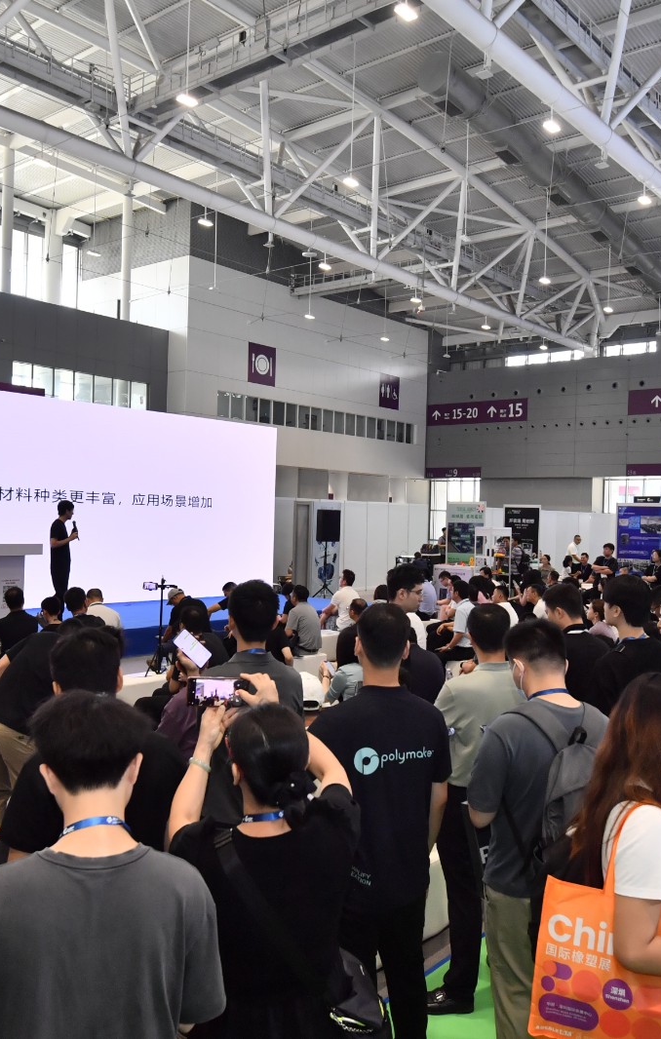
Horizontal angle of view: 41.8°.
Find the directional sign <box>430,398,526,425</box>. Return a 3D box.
[{"bbox_3d":[13.472,-9.896,80.439,10.500,2.000,0.100,2,1,39],"label":"directional sign"}]

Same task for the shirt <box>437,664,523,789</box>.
[{"bbox_3d":[0.688,0.879,3.720,0.480,0.560,0.290,1,0,-24],"label":"shirt"}]

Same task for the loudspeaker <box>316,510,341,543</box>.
[{"bbox_3d":[-0.041,0.148,19.500,0.450,0.700,0.400,1,0,-25],"label":"loudspeaker"}]

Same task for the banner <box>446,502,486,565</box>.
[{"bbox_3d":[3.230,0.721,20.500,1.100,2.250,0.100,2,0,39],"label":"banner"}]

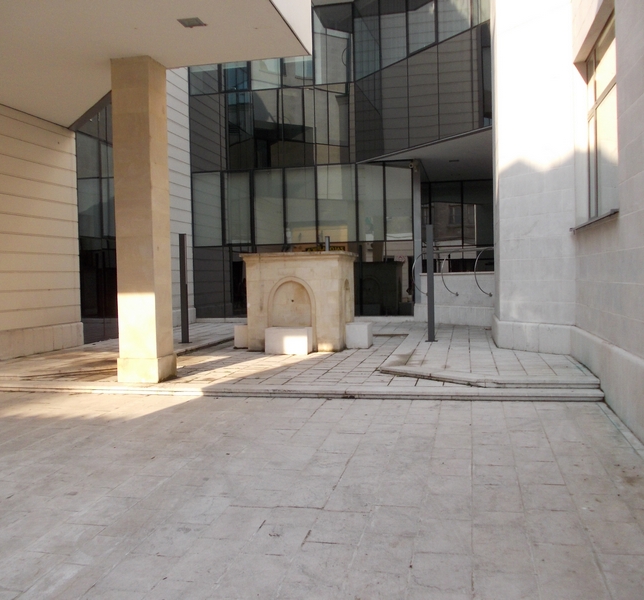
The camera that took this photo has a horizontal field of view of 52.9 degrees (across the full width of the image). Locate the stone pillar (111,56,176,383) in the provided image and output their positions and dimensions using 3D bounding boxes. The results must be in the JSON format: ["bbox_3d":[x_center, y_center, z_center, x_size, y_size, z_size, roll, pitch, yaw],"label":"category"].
[{"bbox_3d":[-2.255,-0.963,8.172,0.540,3.970,0.530,-1,2,13],"label":"stone pillar"}]

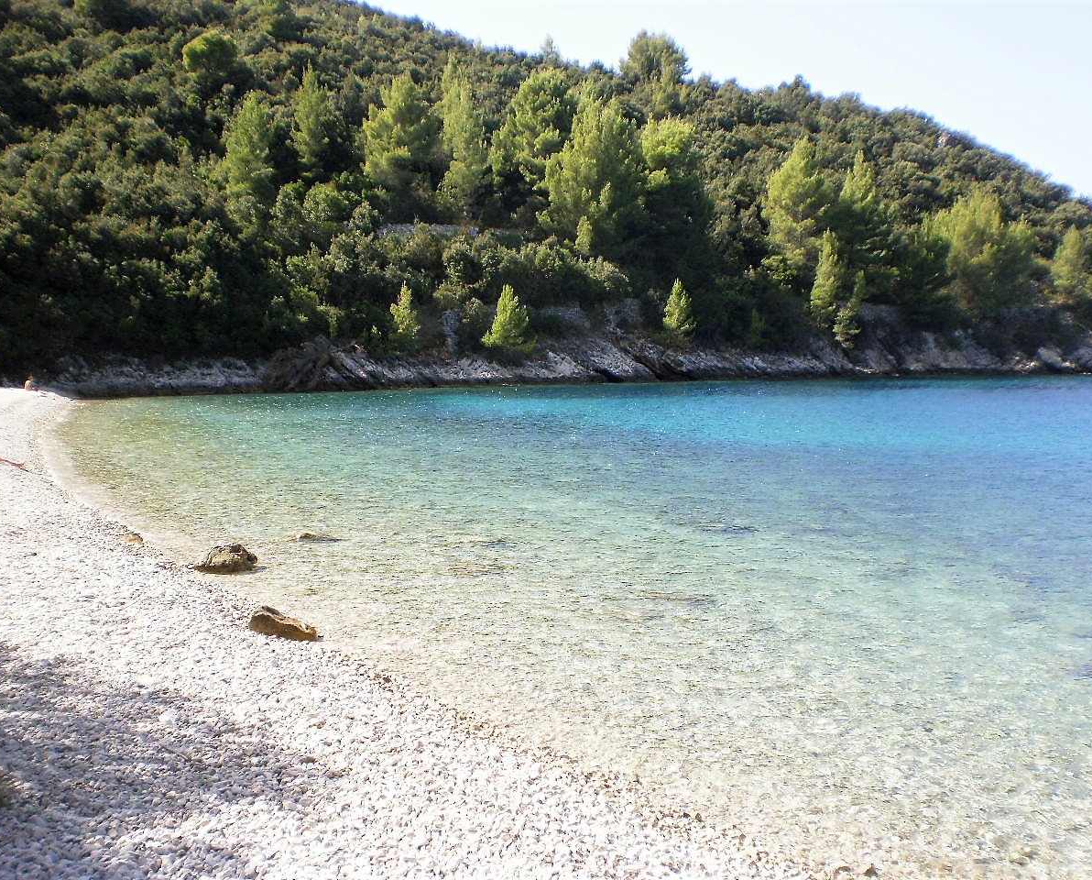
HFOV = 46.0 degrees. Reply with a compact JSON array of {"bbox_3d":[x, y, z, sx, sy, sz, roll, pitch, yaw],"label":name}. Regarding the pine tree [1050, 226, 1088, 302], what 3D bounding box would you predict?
[{"bbox_3d":[58.160,-19.430,143.000,4.270,8.590,4.150,2,5,22],"label":"pine tree"}]

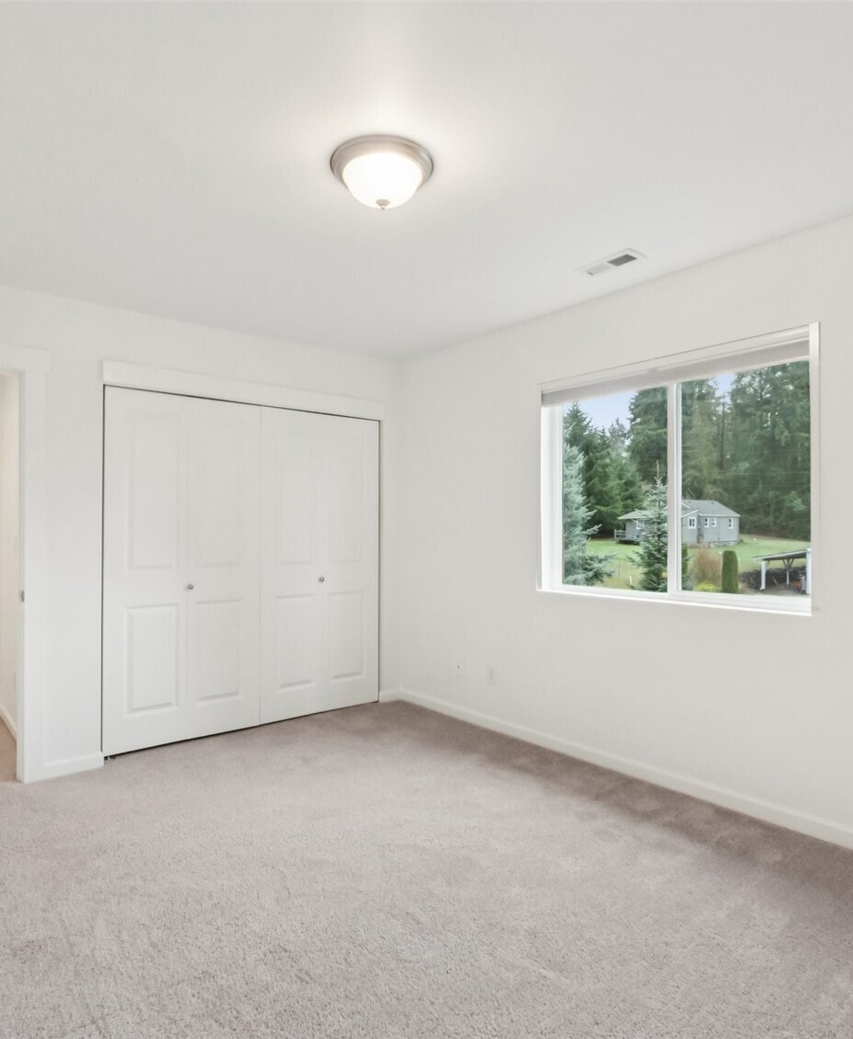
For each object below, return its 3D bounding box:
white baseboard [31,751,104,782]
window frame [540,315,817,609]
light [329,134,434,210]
[{"bbox_3d":[-1.835,1.275,3.377,0.291,0.077,0.015,1,-1,-40],"label":"white baseboard"},{"bbox_3d":[1.155,-0.189,3.215,0.121,1.206,1.493,1,-1,-40],"label":"window frame"},{"bbox_3d":[-0.144,-1.103,2.147,0.337,0.165,0.337,0,-1,0],"label":"light"}]

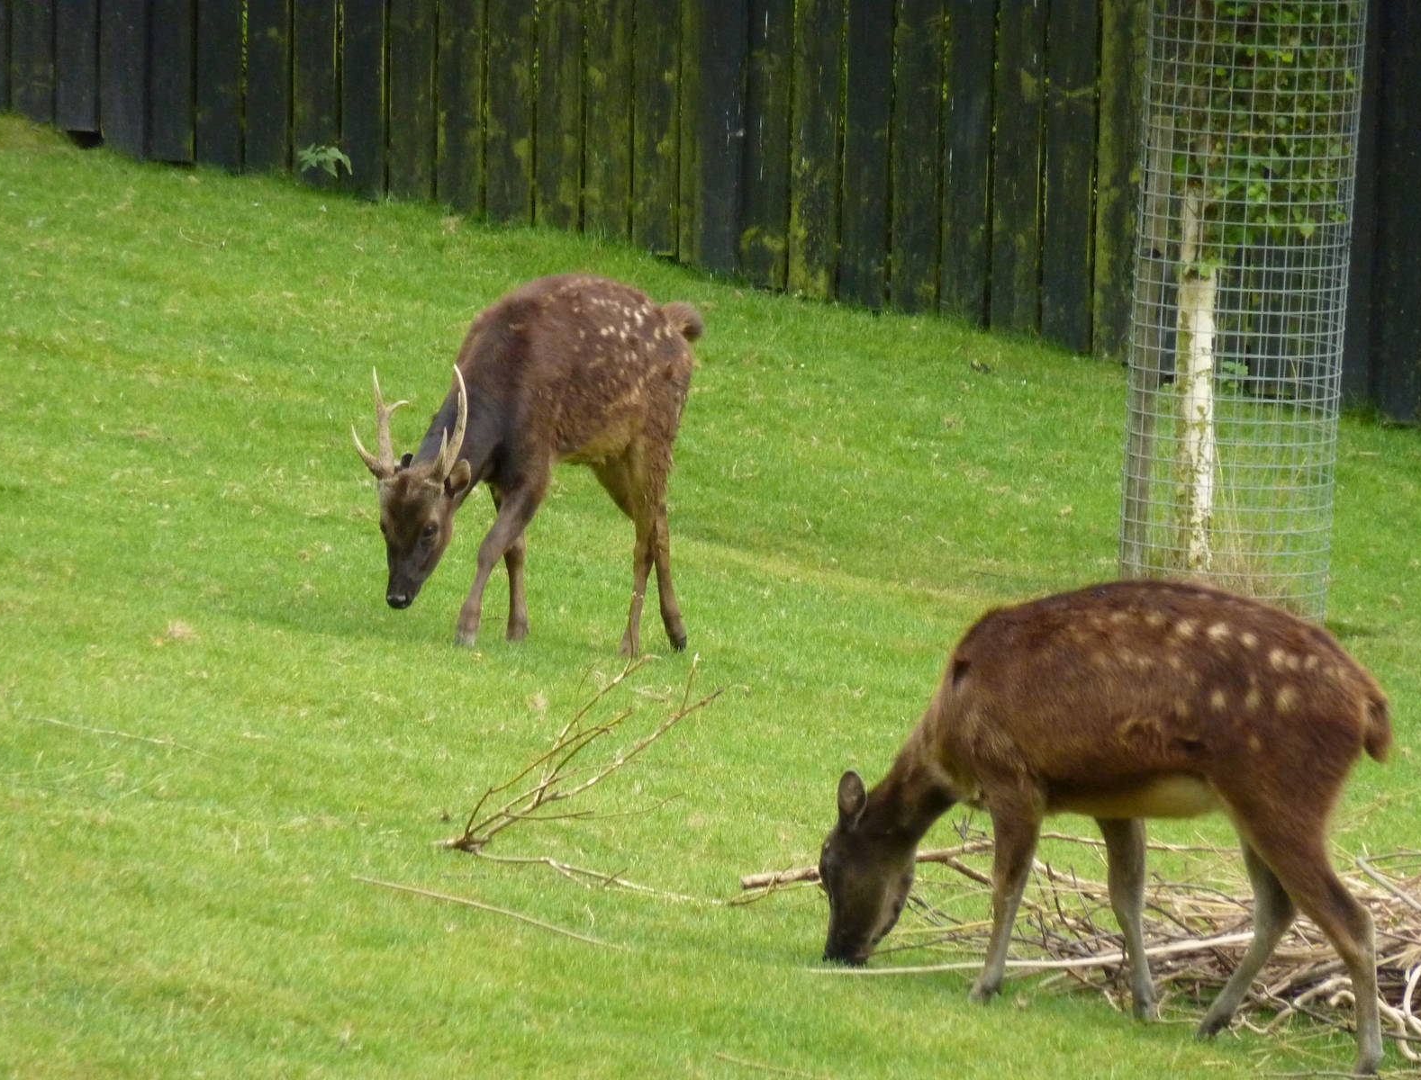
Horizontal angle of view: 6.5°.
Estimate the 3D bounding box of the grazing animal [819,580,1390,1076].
[{"bbox_3d":[0.651,0.475,20.600,0.940,0.800,0.280,1,6,6],"label":"grazing animal"}]

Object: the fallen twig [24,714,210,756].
[{"bbox_3d":[-1.083,0.360,22.900,0.400,0.025,0.040,12,7,30],"label":"fallen twig"}]

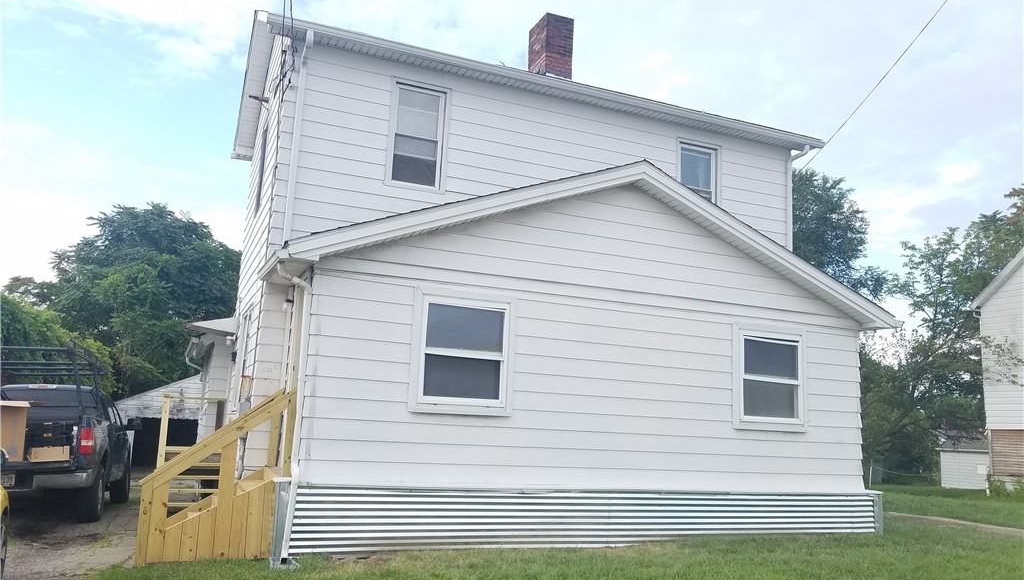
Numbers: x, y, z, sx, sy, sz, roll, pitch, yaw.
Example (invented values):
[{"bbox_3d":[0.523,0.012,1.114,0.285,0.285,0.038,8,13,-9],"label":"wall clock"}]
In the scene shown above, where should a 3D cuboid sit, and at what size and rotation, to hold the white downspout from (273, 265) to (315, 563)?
[{"bbox_3d":[-2.192,1.152,7.365,0.360,2.800,0.250,7,-10,-22],"label":"white downspout"}]

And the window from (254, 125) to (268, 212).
[{"bbox_3d":[-3.862,-1.926,11.848,0.100,1.500,0.920,7,-10,-22],"label":"window"}]

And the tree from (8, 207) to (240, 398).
[{"bbox_3d":[-16.644,1.923,34.000,9.200,11.000,9.000,7,-10,-22],"label":"tree"}]

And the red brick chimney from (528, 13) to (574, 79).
[{"bbox_3d":[0.691,-4.238,13.926,0.535,1.170,0.740,7,-10,-22],"label":"red brick chimney"}]

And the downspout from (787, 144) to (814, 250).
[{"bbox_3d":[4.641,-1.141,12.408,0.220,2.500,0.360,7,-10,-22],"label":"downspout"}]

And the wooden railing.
[{"bbox_3d":[-2.959,1.780,7.715,1.320,1.670,1.180,7,-10,-22],"label":"wooden railing"}]

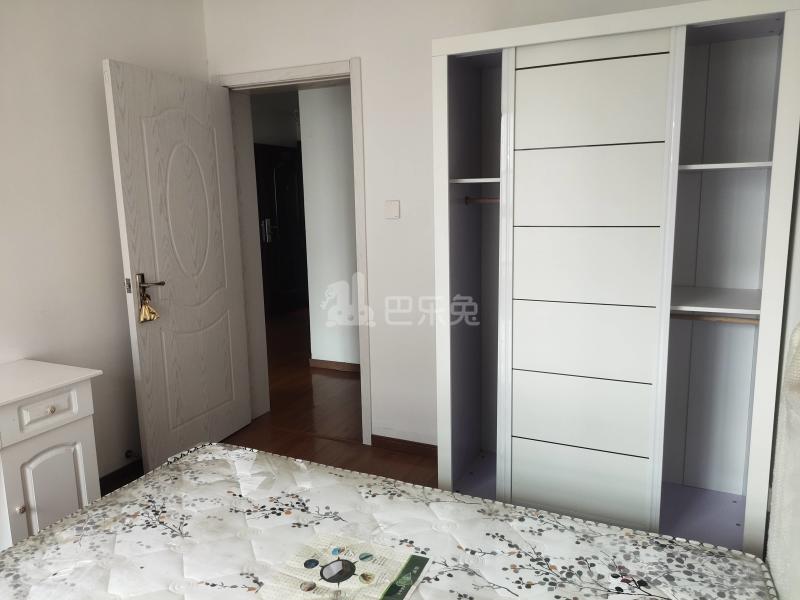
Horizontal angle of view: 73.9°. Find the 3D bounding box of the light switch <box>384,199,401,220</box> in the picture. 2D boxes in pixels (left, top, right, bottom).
[{"bbox_3d":[-0.042,-0.466,2.745,0.087,0.091,0.013,2,10,22],"label":"light switch"}]

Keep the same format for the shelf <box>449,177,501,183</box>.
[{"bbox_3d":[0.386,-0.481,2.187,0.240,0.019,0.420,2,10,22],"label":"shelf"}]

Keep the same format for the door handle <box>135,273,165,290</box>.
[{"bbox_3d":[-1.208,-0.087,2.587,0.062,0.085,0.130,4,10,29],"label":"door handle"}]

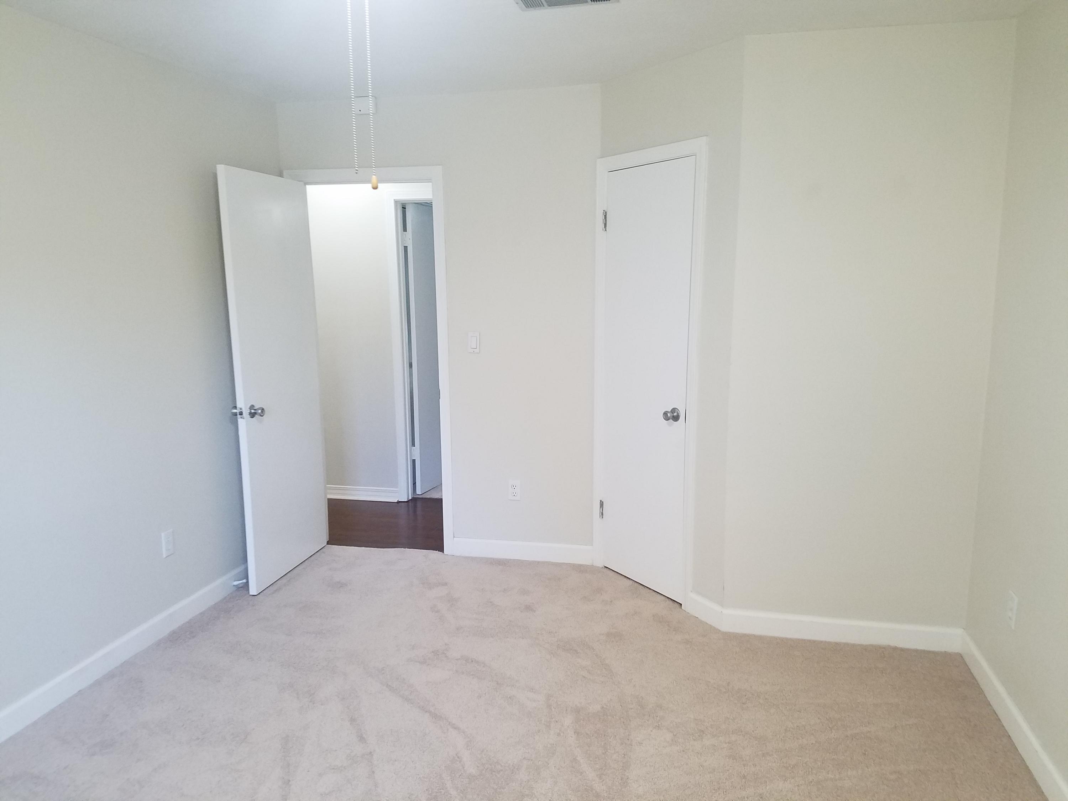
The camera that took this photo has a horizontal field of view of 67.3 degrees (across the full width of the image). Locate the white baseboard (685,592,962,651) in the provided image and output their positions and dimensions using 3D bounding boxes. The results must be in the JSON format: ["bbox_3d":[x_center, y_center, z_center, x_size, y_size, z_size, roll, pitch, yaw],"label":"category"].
[{"bbox_3d":[1.230,0.950,3.476,1.099,0.107,0.175,2,10,13],"label":"white baseboard"}]

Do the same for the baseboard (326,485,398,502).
[{"bbox_3d":[-1.185,0.640,5.531,0.497,0.100,0.020,2,10,13],"label":"baseboard"}]

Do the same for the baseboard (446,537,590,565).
[{"bbox_3d":[-0.068,0.813,4.356,0.776,0.105,0.020,2,10,13],"label":"baseboard"}]

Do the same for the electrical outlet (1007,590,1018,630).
[{"bbox_3d":[1.632,0.716,2.747,0.009,0.114,0.074,2,10,13],"label":"electrical outlet"}]

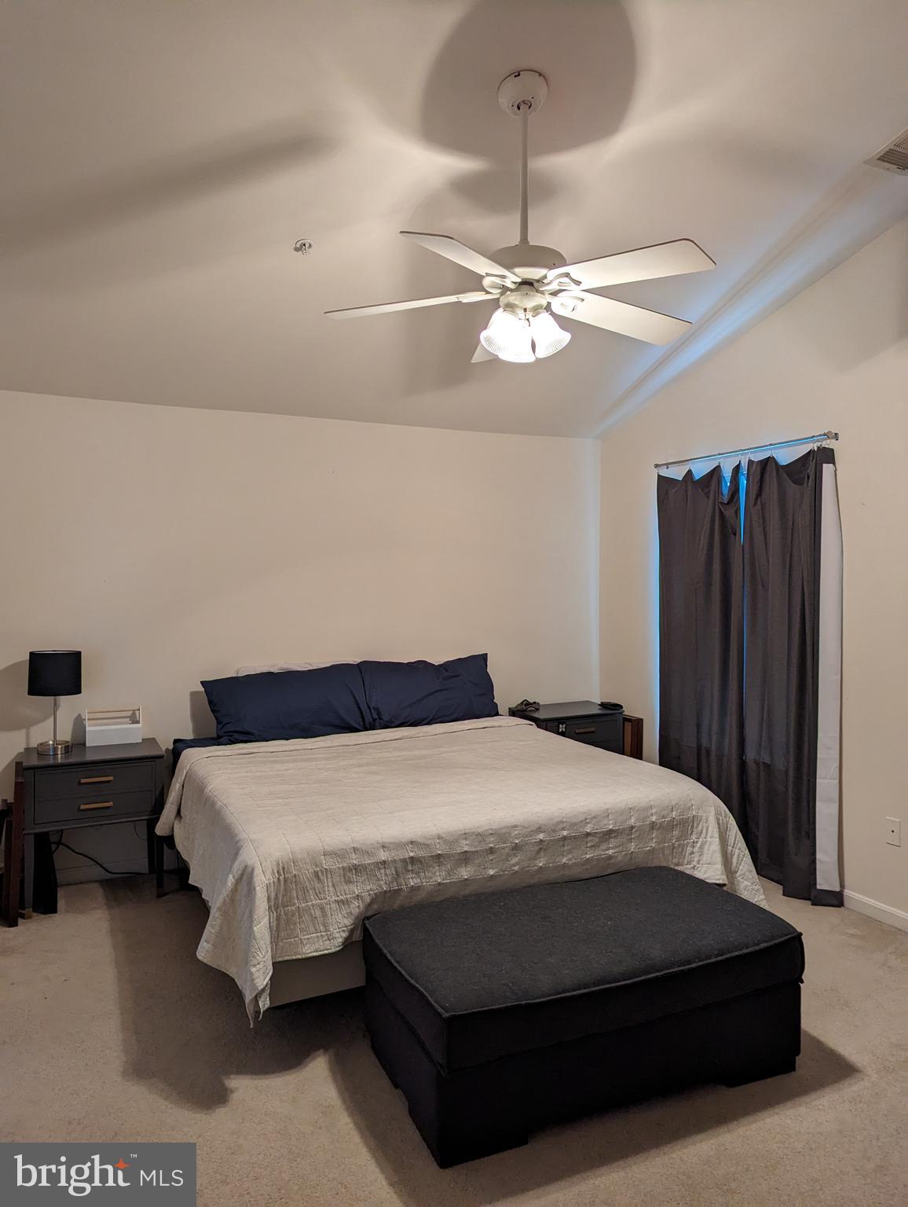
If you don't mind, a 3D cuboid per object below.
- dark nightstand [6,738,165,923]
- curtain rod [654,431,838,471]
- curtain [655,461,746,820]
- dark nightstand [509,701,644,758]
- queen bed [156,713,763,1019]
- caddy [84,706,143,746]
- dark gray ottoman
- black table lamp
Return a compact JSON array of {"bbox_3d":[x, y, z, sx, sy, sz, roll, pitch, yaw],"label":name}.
[{"bbox_3d":[-1.738,1.067,4.044,0.610,0.708,0.450,-1,2,-25],"label":"dark nightstand"},{"bbox_3d":[1.490,-0.797,4.453,0.090,0.050,1.260,-1,2,-25],"label":"curtain rod"},{"bbox_3d":[1.351,0.306,4.687,0.120,2.110,0.660,-1,2,-25],"label":"curtain"},{"bbox_3d":[0.696,1.028,5.224,0.620,0.712,0.450,-1,2,-25],"label":"dark nightstand"},{"bbox_3d":[-0.134,1.076,3.910,2.150,0.700,2.050,-1,2,-25],"label":"queen bed"},{"bbox_3d":[-1.718,0.612,4.227,0.255,0.190,0.110,-1,2,-25],"label":"caddy"},{"bbox_3d":[0.403,1.247,2.710,1.230,0.434,0.665,-1,2,-23],"label":"dark gray ottoman"},{"bbox_3d":[-1.905,0.470,4.008,0.228,0.487,0.225,-1,2,-25],"label":"black table lamp"}]

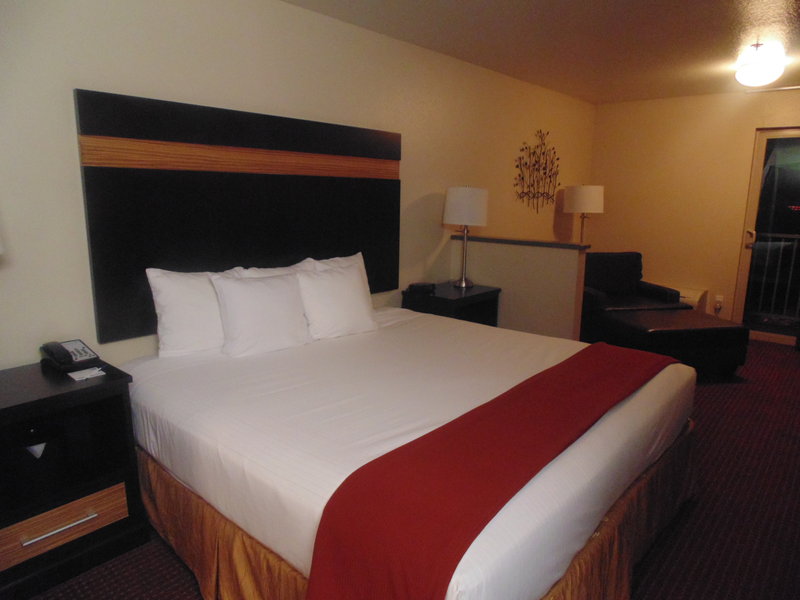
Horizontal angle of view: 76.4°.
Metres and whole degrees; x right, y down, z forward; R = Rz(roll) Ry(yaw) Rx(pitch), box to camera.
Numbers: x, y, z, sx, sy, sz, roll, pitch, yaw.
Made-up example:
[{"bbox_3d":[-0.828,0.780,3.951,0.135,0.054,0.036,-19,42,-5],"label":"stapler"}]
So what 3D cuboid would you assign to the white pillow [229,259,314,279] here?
[{"bbox_3d":[-0.652,0.020,2.796,0.160,0.420,0.500,-8,3,43],"label":"white pillow"}]

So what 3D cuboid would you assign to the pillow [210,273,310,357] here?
[{"bbox_3d":[-0.666,0.054,2.516,0.460,0.410,0.160,-6,-11,-45],"label":"pillow"}]

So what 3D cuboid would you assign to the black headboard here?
[{"bbox_3d":[-0.679,-0.472,2.889,0.040,1.070,1.970,11,15,41],"label":"black headboard"}]

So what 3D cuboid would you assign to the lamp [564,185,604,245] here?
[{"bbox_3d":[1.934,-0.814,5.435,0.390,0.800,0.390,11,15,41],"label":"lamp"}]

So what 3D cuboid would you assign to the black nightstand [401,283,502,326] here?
[{"bbox_3d":[0.390,0.286,3.959,0.450,0.730,0.600,11,15,41],"label":"black nightstand"}]

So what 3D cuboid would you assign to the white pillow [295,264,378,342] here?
[{"bbox_3d":[-0.371,-0.002,2.775,0.420,0.420,0.160,-11,2,-35],"label":"white pillow"}]

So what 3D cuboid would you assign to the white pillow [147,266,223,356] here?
[{"bbox_3d":[-0.979,0.049,2.474,0.430,0.420,0.160,-6,-8,-43],"label":"white pillow"}]

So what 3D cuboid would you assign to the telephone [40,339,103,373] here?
[{"bbox_3d":[-1.388,0.223,2.143,0.200,0.092,0.190,11,15,41],"label":"telephone"}]

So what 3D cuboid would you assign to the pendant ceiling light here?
[{"bbox_3d":[2.623,-1.714,3.734,0.290,0.230,0.290,11,15,41],"label":"pendant ceiling light"}]

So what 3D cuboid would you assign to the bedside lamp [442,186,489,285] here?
[{"bbox_3d":[0.512,-0.490,3.989,0.345,0.780,0.345,1,12,0],"label":"bedside lamp"}]

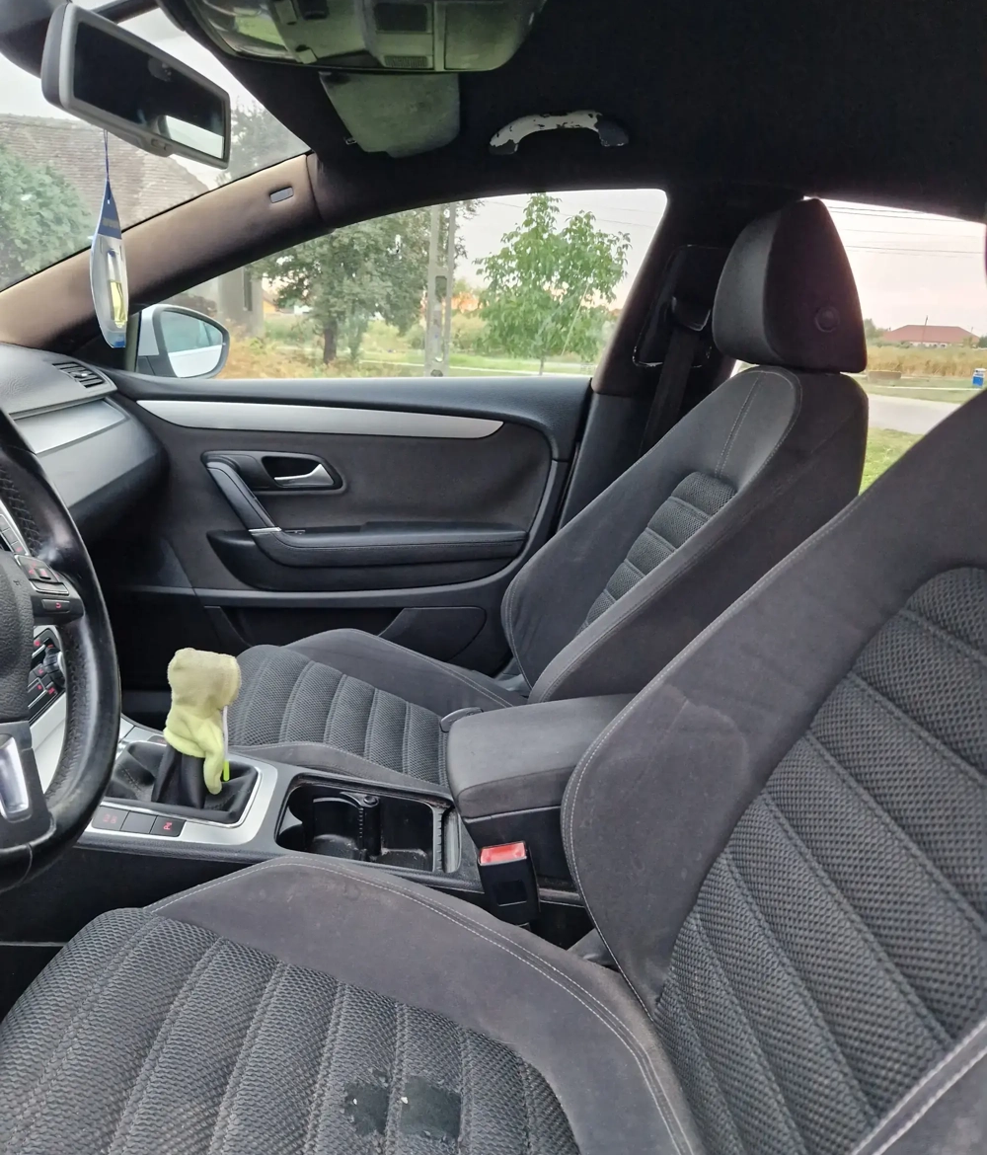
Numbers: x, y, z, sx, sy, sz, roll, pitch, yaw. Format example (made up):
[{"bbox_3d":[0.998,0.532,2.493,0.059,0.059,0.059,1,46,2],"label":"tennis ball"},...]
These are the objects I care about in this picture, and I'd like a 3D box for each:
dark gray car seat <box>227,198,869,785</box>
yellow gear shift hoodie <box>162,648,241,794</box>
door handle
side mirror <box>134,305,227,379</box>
[{"bbox_3d":[0.036,-0.028,1.338,0.900,1.040,0.540,2,16,-4],"label":"dark gray car seat"},{"bbox_3d":[-0.329,0.164,0.983,0.078,0.160,0.075,6,16,-6],"label":"yellow gear shift hoodie"},{"bbox_3d":[-0.349,-0.187,1.614,0.112,0.045,0.032,2,16,-4],"label":"door handle"},{"bbox_3d":[-0.642,-0.477,1.764,0.130,0.155,0.210,10,18,22],"label":"side mirror"}]

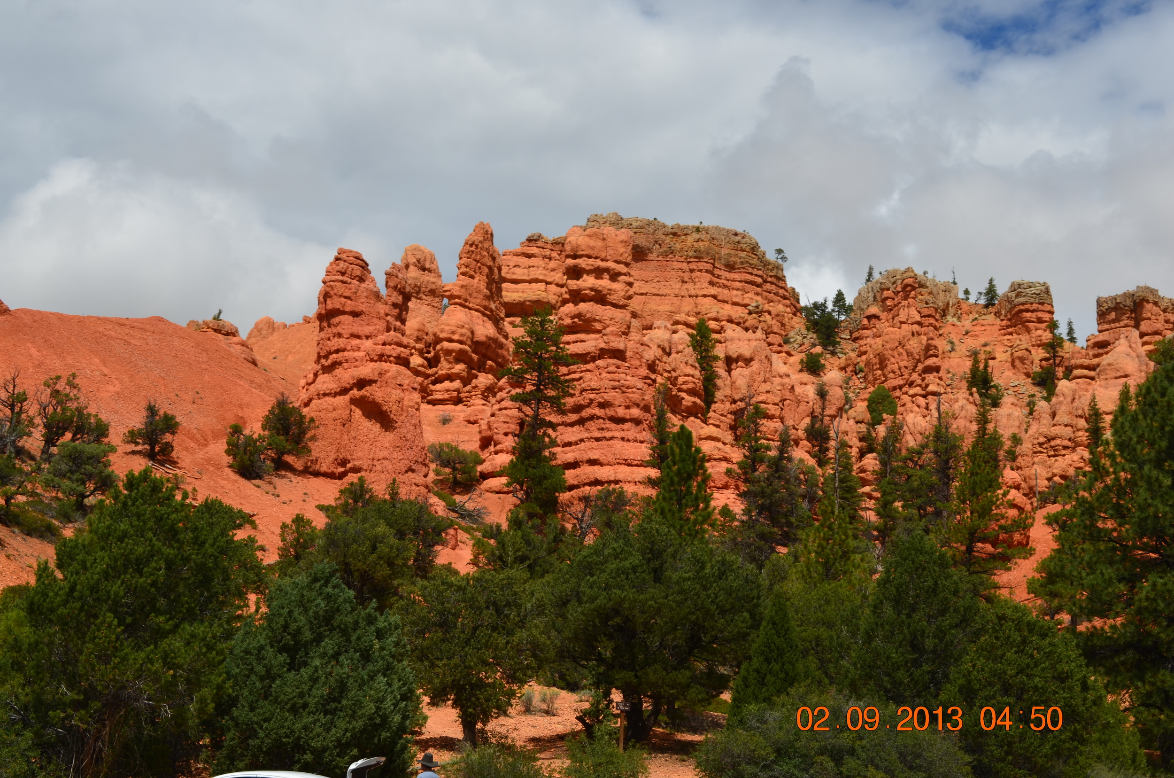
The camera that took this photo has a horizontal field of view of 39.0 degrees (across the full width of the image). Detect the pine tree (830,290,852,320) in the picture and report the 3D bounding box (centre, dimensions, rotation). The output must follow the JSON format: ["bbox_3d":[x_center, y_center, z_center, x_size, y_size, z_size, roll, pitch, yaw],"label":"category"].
[{"bbox_3d":[32.914,-10.811,215.001,2.624,4.299,2.492,-1,-12,9],"label":"pine tree"}]

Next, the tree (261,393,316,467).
[{"bbox_3d":[-19.429,2.702,108.000,3.580,4.980,3.400,2,-13,-10],"label":"tree"}]

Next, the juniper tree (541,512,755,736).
[{"bbox_3d":[1.741,6.365,45.000,5.890,6.240,5.600,0,-13,2],"label":"juniper tree"}]

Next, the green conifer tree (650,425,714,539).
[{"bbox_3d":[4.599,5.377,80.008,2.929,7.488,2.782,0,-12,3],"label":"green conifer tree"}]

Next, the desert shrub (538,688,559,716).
[{"bbox_3d":[-1.230,9.996,53.000,0.647,0.921,0.614,1,-12,-1],"label":"desert shrub"}]

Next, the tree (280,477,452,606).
[{"bbox_3d":[-8.791,6.173,66.000,6.820,5.450,5.800,2,-13,-7],"label":"tree"}]

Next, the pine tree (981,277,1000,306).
[{"bbox_3d":[64.441,-15.520,265.000,2.780,5.010,2.780,-3,-13,14],"label":"pine tree"}]

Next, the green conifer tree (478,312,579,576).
[{"bbox_3d":[-4.098,3.244,115.034,6.590,18.480,6.260,1,-12,-2],"label":"green conifer tree"}]

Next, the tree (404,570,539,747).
[{"bbox_3d":[-3.066,6.897,43.000,3.540,4.560,3.360,1,-13,-4],"label":"tree"}]

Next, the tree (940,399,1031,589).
[{"bbox_3d":[22.919,6.149,95.015,4.940,11.228,4.693,-2,-13,13],"label":"tree"}]

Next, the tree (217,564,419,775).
[{"bbox_3d":[-5.496,5.781,34.000,4.130,4.410,4.130,2,-13,-9],"label":"tree"}]

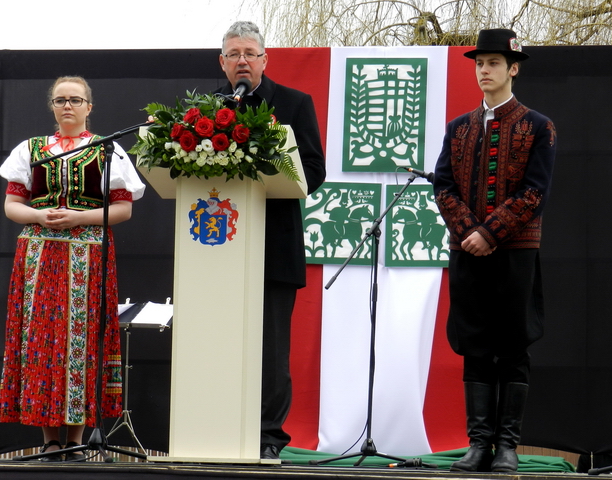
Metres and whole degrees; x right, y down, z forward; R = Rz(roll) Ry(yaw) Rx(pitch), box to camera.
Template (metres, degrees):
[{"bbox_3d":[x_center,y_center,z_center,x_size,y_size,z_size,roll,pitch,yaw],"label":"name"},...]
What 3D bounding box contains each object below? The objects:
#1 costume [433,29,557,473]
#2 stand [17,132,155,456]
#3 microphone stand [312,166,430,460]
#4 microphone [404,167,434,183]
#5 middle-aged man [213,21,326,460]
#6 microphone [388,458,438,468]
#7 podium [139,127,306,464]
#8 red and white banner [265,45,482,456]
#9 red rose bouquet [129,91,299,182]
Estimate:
[{"bbox_3d":[0.772,0.039,8.680,0.460,1.790,0.360,0,-6,18],"label":"costume"},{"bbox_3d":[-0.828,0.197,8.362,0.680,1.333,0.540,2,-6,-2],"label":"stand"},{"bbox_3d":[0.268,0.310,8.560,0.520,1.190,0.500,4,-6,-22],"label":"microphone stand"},{"bbox_3d":[0.473,-0.266,8.700,0.175,0.050,0.050,22,-14,-24],"label":"microphone"},{"bbox_3d":[-0.217,-0.005,8.620,0.580,1.797,0.420,0,-6,14],"label":"middle-aged man"},{"bbox_3d":[0.429,0.917,8.720,0.200,0.050,0.050,0,-5,9],"label":"microphone"},{"bbox_3d":[-0.322,0.210,8.193,0.580,1.281,0.440,0,-6,12],"label":"podium"},{"bbox_3d":[0.374,0.048,9.750,1.140,1.880,0.180,0,-5,9],"label":"red and white banner"},{"bbox_3d":[-0.384,-0.425,8.820,0.680,0.370,0.380,0,-5,10],"label":"red rose bouquet"}]

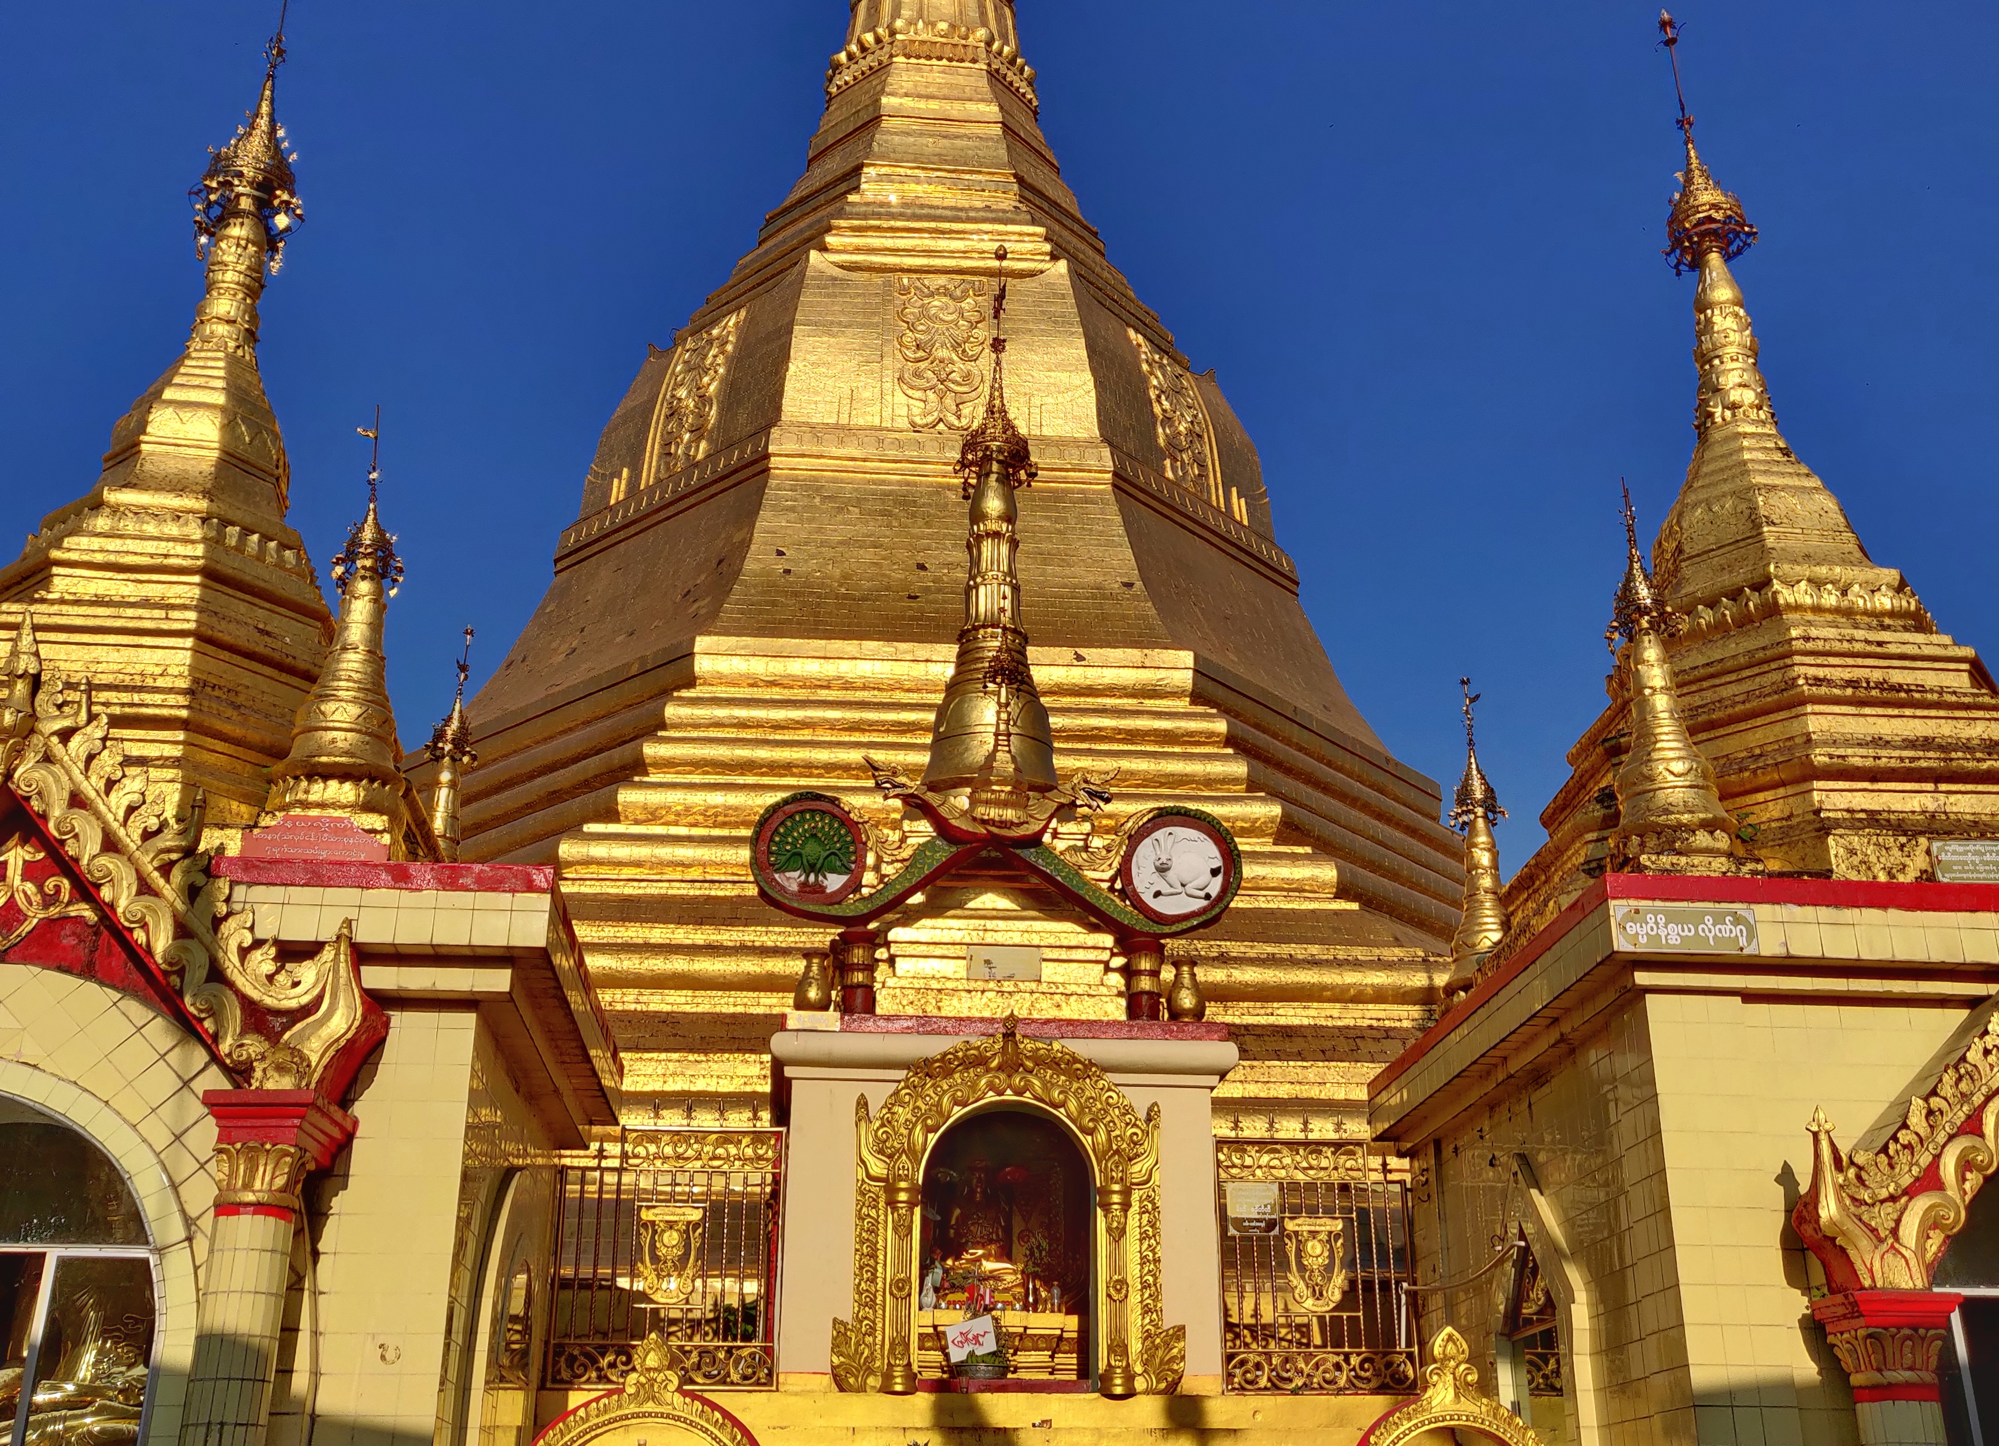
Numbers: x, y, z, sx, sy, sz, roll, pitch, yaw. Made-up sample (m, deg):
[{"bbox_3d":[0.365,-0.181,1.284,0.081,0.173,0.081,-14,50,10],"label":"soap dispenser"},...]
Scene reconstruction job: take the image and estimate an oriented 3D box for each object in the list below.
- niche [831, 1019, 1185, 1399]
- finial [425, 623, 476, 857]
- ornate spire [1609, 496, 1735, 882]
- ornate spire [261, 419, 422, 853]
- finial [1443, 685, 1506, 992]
[{"bbox_3d":[0.038,3.246,12.882,2.255,2.413,0.700,2,-22,-6],"label":"niche"},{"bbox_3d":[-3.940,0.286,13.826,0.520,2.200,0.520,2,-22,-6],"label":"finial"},{"bbox_3d":[4.130,-0.284,12.222,0.800,2.801,0.800,2,-22,-6],"label":"ornate spire"},{"bbox_3d":[-3.966,-0.580,11.922,0.858,3.146,0.858,2,-22,-4],"label":"ornate spire"},{"bbox_3d":[4.047,1.080,16.166,0.801,3.075,0.801,2,-22,-4],"label":"finial"}]

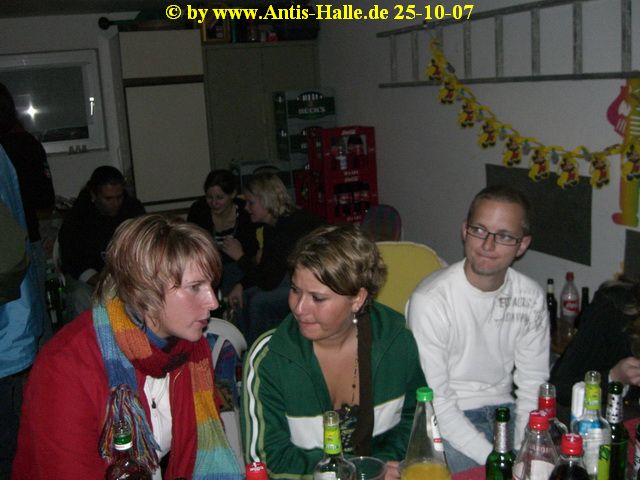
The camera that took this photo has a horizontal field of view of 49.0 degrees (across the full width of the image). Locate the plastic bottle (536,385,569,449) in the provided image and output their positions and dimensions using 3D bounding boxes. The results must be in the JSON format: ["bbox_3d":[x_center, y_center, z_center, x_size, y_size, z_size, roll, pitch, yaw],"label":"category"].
[{"bbox_3d":[0.427,0.411,1.320,0.077,0.295,0.077,-3,12,0],"label":"plastic bottle"}]

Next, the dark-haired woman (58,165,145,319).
[{"bbox_3d":[-1.030,0.220,3.710,0.550,1.230,0.800,-11,14,-33],"label":"dark-haired woman"}]

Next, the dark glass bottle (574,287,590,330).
[{"bbox_3d":[1.187,0.338,3.146,0.066,0.255,0.066,-3,12,0],"label":"dark glass bottle"}]

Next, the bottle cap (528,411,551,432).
[{"bbox_3d":[0.340,0.279,1.085,0.030,0.019,0.030,-3,12,1],"label":"bottle cap"}]

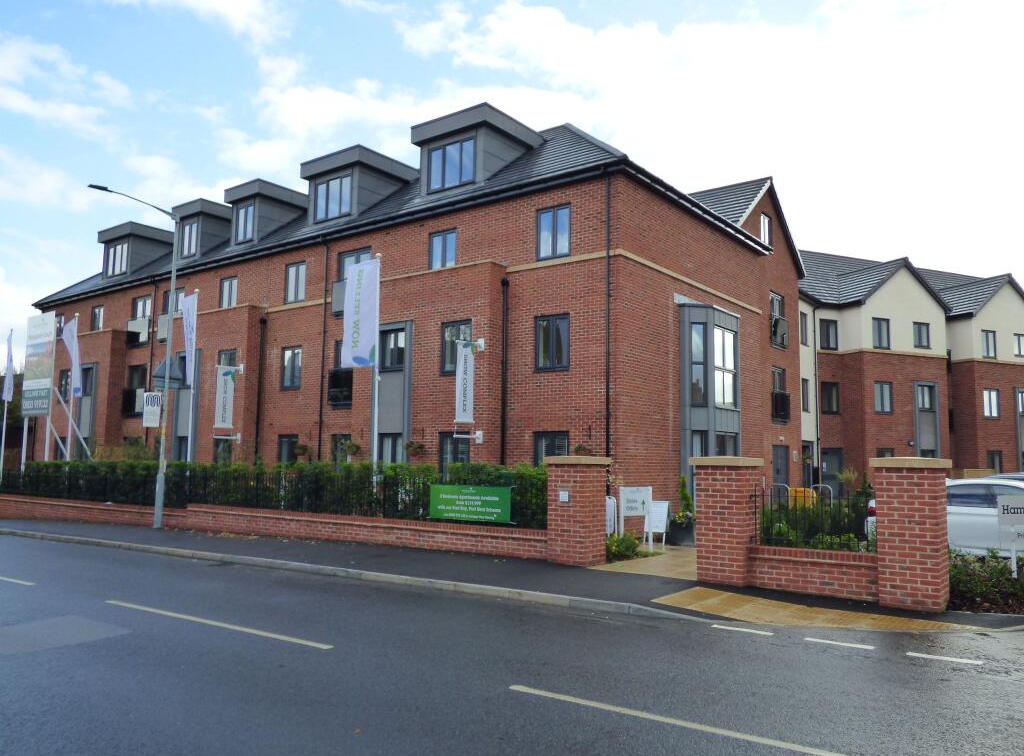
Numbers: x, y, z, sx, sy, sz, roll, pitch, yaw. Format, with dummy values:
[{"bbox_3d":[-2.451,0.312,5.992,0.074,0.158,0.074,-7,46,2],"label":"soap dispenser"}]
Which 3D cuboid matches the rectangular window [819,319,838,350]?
[{"bbox_3d":[13.632,-1.839,33.123,0.980,1.340,0.100,3,-7,-22],"label":"rectangular window"}]

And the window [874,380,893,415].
[{"bbox_3d":[15.544,0.841,32.227,1.050,1.380,0.120,3,-6,-23],"label":"window"}]

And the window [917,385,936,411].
[{"bbox_3d":[17.709,0.861,33.214,1.050,1.120,0.120,3,-6,-23],"label":"window"}]

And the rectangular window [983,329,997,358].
[{"bbox_3d":[21.794,-1.528,35.167,0.980,1.340,0.100,3,-7,-22],"label":"rectangular window"}]

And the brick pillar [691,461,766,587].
[{"bbox_3d":[2.984,1.927,10.567,0.760,1.685,0.760,-4,-8,37],"label":"brick pillar"}]

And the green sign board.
[{"bbox_3d":[-0.740,2.178,13.382,1.770,0.590,0.040,-3,-7,34],"label":"green sign board"}]

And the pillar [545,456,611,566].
[{"bbox_3d":[1.029,2.046,12.032,0.770,1.630,0.770,-4,-7,36],"label":"pillar"}]

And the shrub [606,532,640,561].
[{"bbox_3d":[1.887,2.865,13.258,0.580,0.420,0.540,-4,-7,36],"label":"shrub"}]

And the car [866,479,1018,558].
[{"bbox_3d":[8.472,2.532,13.458,4.350,1.470,1.790,-2,-7,28],"label":"car"}]

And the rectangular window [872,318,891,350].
[{"bbox_3d":[15.579,-1.840,32.504,1.020,1.370,0.120,3,-6,-23],"label":"rectangular window"}]

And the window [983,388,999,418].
[{"bbox_3d":[21.692,1.194,34.850,0.980,1.340,0.100,3,-7,-22],"label":"window"}]

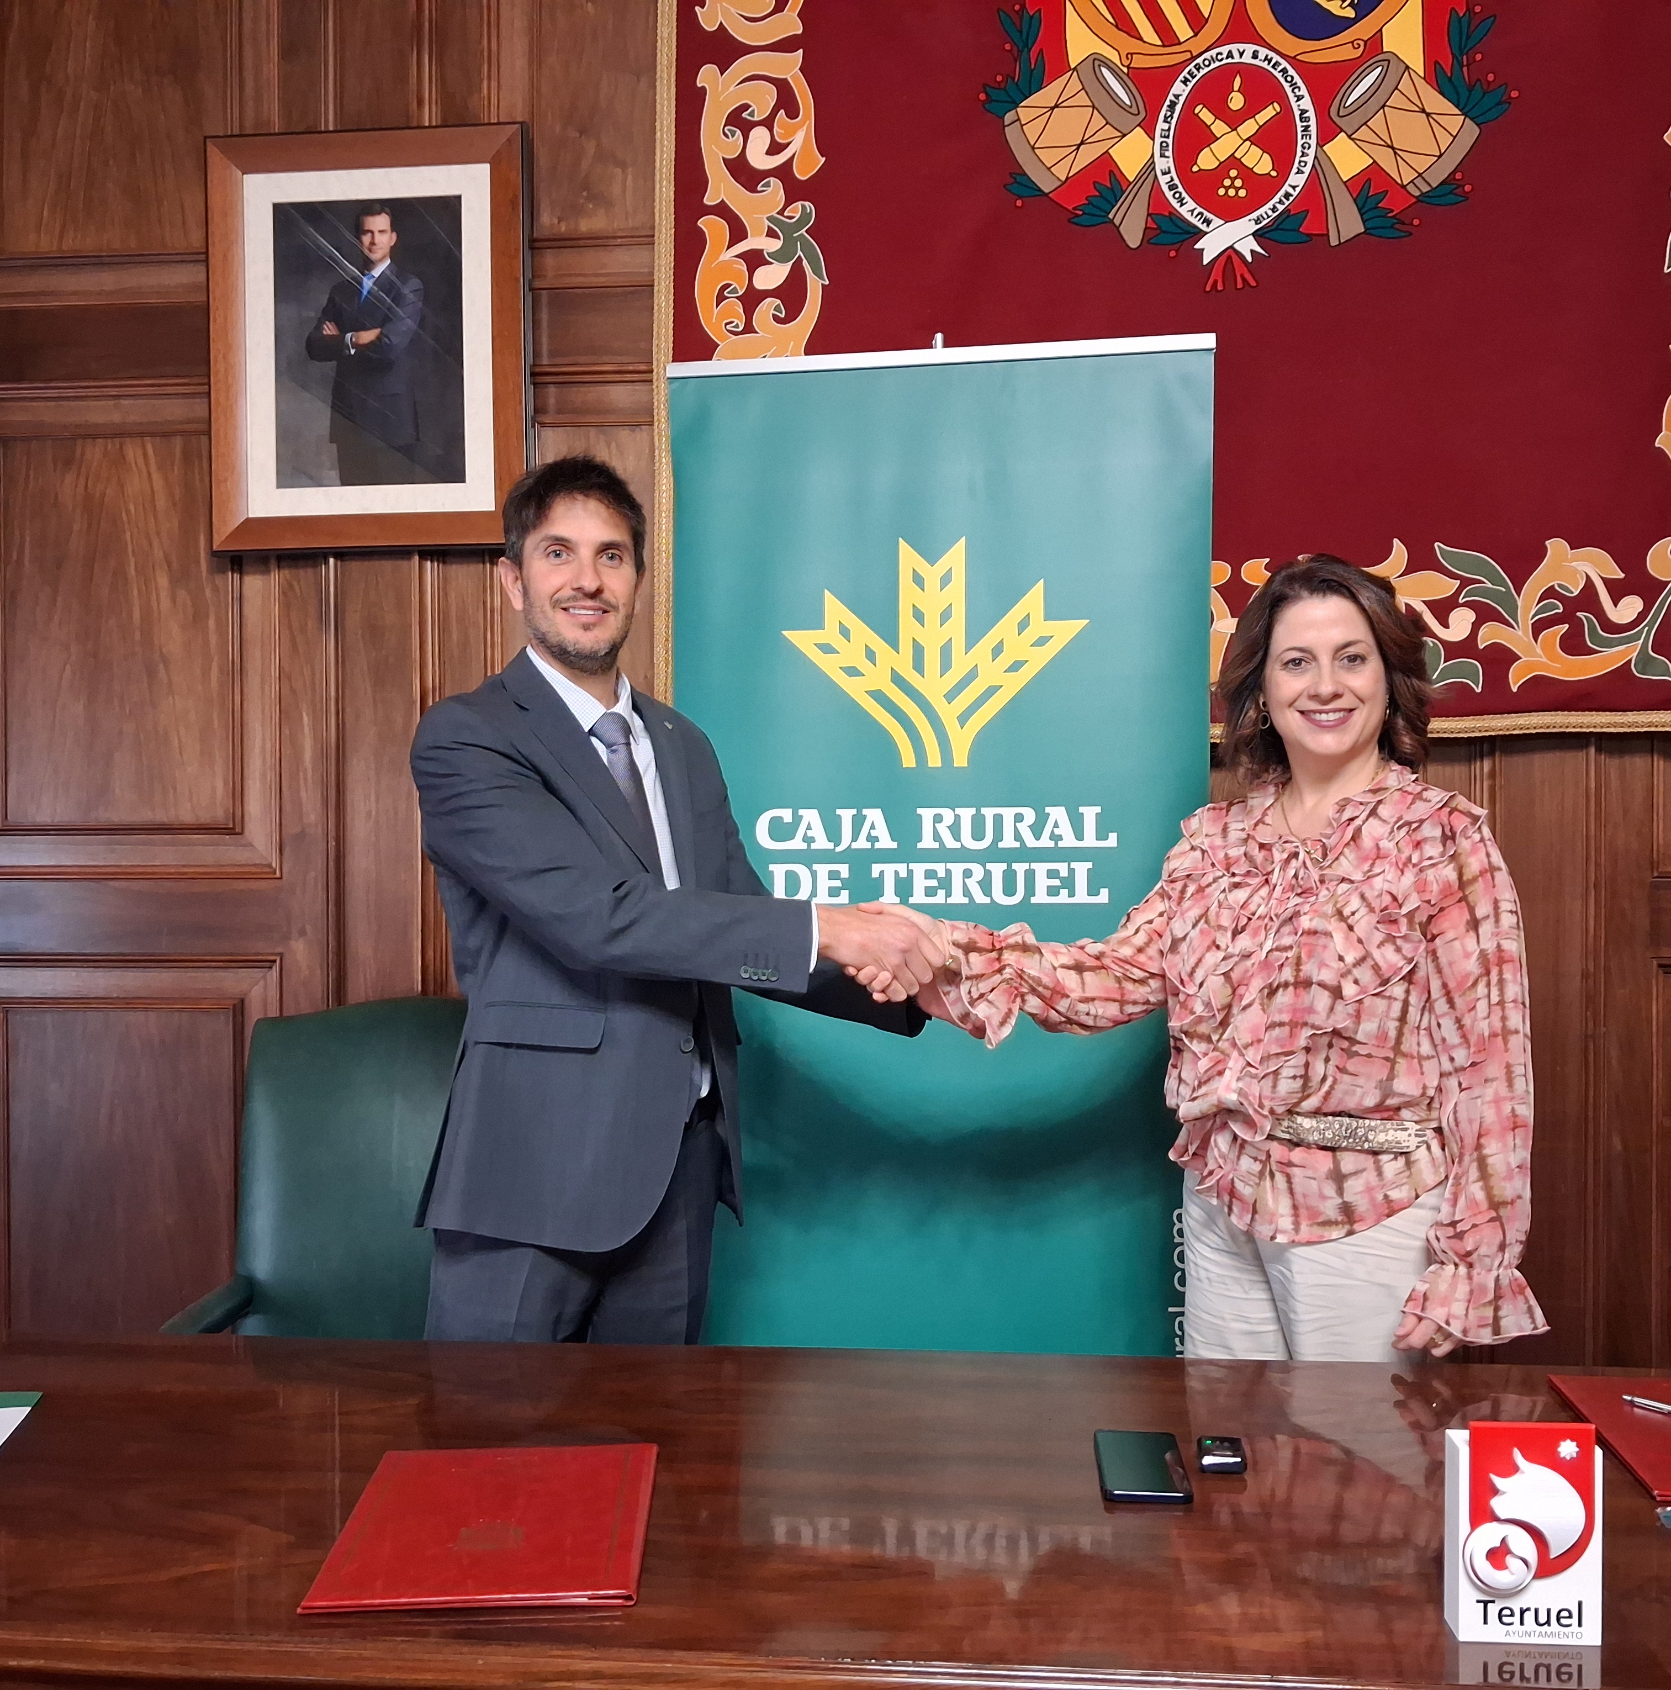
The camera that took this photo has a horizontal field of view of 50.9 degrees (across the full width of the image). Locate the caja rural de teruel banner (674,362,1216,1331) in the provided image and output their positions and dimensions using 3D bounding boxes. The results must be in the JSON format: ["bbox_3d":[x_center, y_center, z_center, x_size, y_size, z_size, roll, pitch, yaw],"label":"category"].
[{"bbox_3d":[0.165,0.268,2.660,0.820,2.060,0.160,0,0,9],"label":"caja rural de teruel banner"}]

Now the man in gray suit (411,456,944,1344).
[{"bbox_3d":[-0.225,0.419,2.090,0.540,1.770,0.480,0,0,-37],"label":"man in gray suit"}]

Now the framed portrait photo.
[{"bbox_3d":[-0.765,-0.825,2.870,0.515,0.685,0.045,-1,0,5],"label":"framed portrait photo"}]

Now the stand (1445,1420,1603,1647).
[{"bbox_3d":[0.494,0.489,1.260,0.102,0.157,0.046,0,0,5],"label":"stand"}]

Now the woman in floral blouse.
[{"bbox_3d":[0.460,0.484,2.050,0.700,1.640,0.420,0,0,14],"label":"woman in floral blouse"}]

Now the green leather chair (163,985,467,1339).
[{"bbox_3d":[-0.645,0.772,2.470,0.620,1.060,0.660,0,0,4],"label":"green leather chair"}]

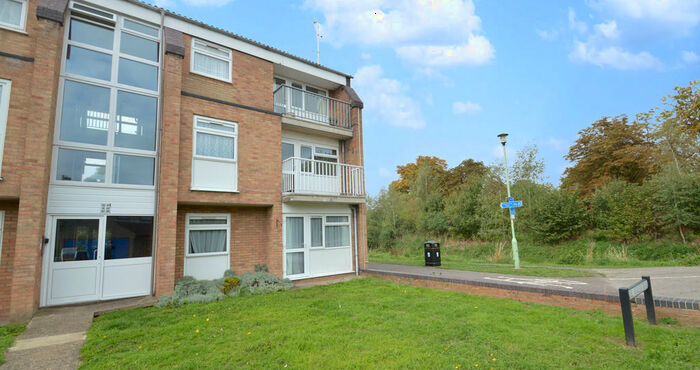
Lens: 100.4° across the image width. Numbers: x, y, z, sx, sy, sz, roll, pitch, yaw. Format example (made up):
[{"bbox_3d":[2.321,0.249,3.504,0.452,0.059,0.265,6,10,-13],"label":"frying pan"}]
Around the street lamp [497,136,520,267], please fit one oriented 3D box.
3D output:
[{"bbox_3d":[6.007,0.524,10.912,0.450,5.062,0.450,-6,-8,28],"label":"street lamp"}]

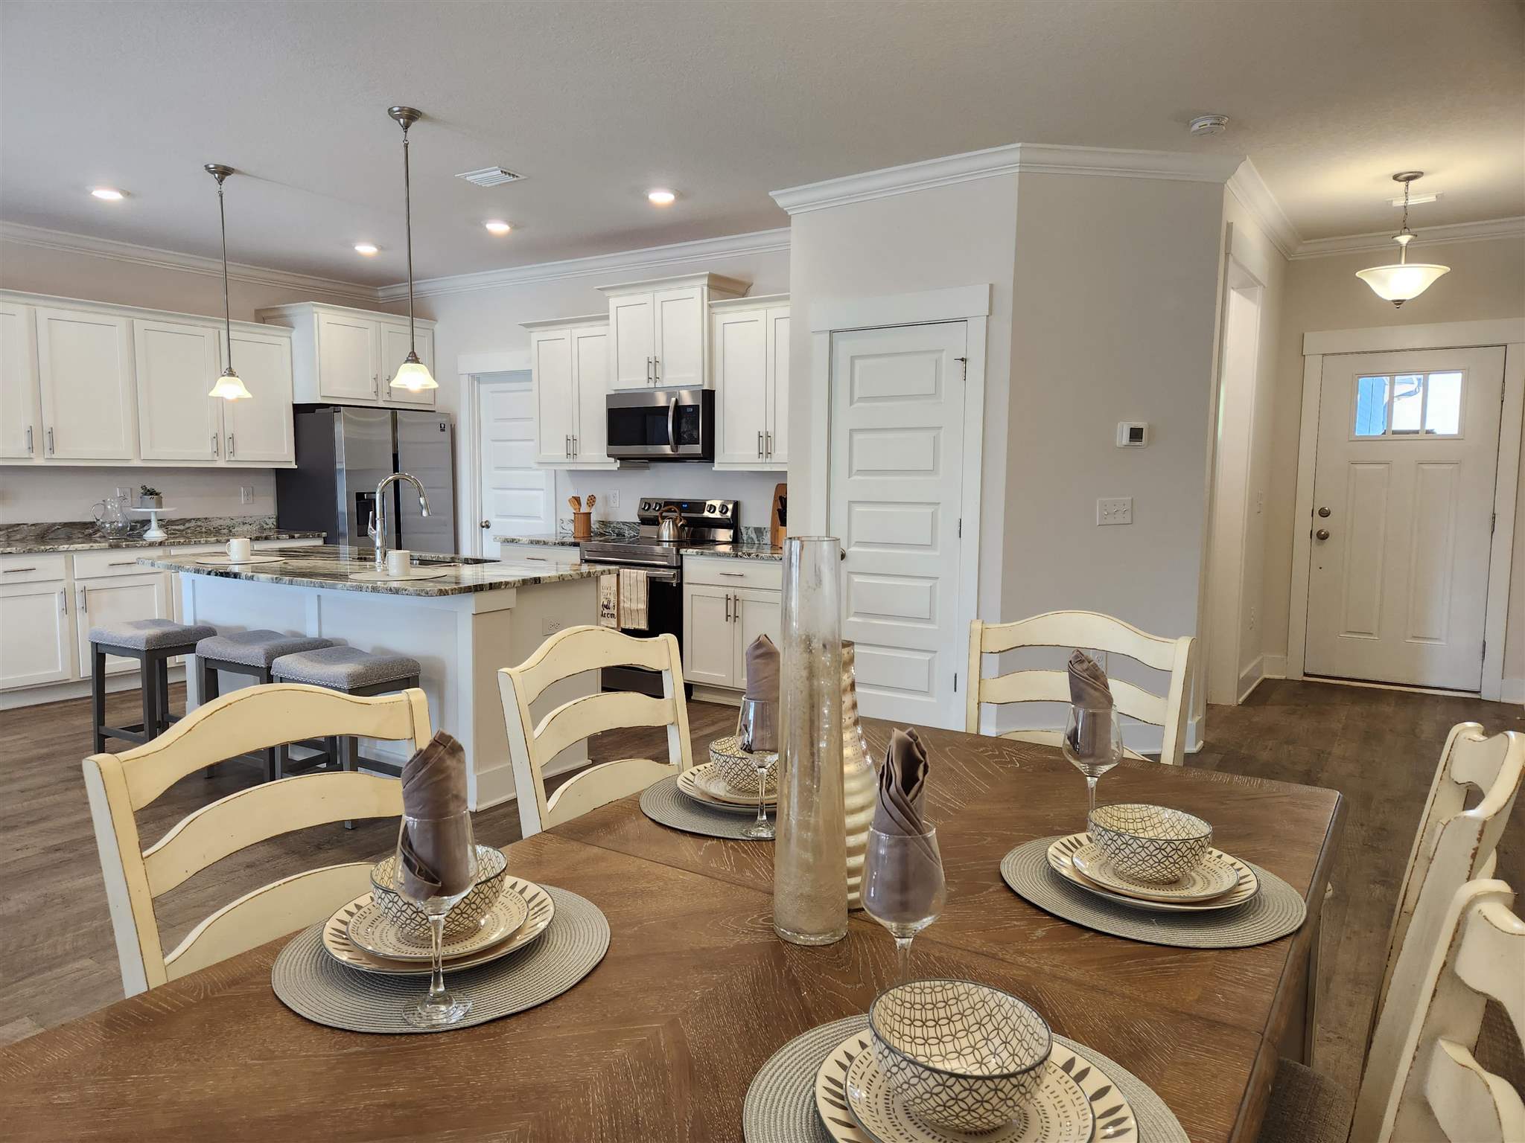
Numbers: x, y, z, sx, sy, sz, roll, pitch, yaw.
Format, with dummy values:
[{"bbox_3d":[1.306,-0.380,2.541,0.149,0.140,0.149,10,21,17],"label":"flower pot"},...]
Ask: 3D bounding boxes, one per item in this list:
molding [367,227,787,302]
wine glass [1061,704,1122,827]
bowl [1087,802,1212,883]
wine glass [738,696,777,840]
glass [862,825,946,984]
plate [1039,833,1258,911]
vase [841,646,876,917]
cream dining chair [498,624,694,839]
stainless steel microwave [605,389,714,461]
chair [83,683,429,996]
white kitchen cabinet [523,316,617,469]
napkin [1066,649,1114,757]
[{"bbox_3d":[-1.344,-2.057,6.944,4.080,0.110,0.085,4,7,34],"label":"molding"},{"bbox_3d":[0.510,0.315,1.565,0.090,0.213,0.090,4,7,33],"label":"wine glass"},{"bbox_3d":[0.517,0.369,1.359,0.152,0.069,0.152,0,6,0],"label":"bowl"},{"bbox_3d":[0.002,0.297,1.533,0.082,0.205,0.082,0,6,0],"label":"wine glass"},{"bbox_3d":[0.139,0.366,1.014,0.086,0.217,0.086,0,6,0],"label":"glass"},{"bbox_3d":[0.521,0.407,1.363,0.268,0.025,0.268,0,6,0],"label":"plate"},{"bbox_3d":[0.104,0.266,1.342,0.109,0.341,0.109,4,7,34],"label":"vase"},{"bbox_3d":[-0.110,0.642,1.864,0.590,1.040,0.490,4,7,33],"label":"cream dining chair"},{"bbox_3d":[-0.559,-0.900,6.325,0.760,0.420,0.410,4,7,34],"label":"stainless steel microwave"},{"bbox_3d":[-0.473,0.693,1.319,0.590,1.040,0.492,4,7,33],"label":"chair"},{"bbox_3d":[-1.189,-1.169,6.747,0.805,0.970,0.375,4,7,34],"label":"white kitchen cabinet"},{"bbox_3d":[0.495,0.207,1.535,0.066,0.170,0.060,1,6,10],"label":"napkin"}]

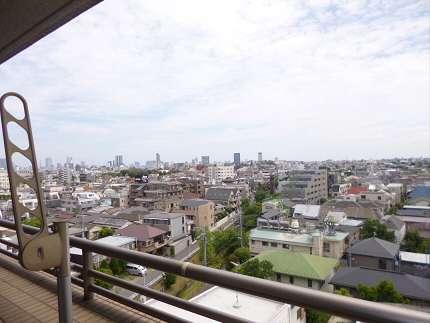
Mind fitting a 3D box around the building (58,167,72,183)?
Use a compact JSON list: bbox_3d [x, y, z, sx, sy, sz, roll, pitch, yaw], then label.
[{"bbox_3d":[-197.957,18.769,394.998,15.000,24.500,12.000,-2,-1,20],"label":"building"}]

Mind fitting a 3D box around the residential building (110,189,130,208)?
[{"bbox_3d":[-44.513,18.664,139.908,5.600,11.600,6.900,-2,0,19],"label":"residential building"}]

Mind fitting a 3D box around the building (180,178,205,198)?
[{"bbox_3d":[-13.252,17.317,182.887,11.000,12.800,10.500,-2,-1,25],"label":"building"}]

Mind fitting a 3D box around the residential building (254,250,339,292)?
[{"bbox_3d":[12.305,18.538,48.699,12.900,7.800,9.450,-2,0,32],"label":"residential building"}]

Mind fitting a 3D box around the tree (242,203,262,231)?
[{"bbox_3d":[11.947,17.678,94.998,6.200,8.900,6.200,-2,-1,0],"label":"tree"}]

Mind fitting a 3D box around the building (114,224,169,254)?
[{"bbox_3d":[-17.784,19.369,70.699,10.000,8.000,9.200,-2,0,18],"label":"building"}]

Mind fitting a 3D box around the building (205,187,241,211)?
[{"bbox_3d":[3.860,17.883,137.576,12.500,9.800,11.000,-2,-1,33],"label":"building"}]

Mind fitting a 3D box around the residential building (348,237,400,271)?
[{"bbox_3d":[27.803,17.305,52.285,7.200,7.900,7.800,-2,-1,34],"label":"residential building"}]

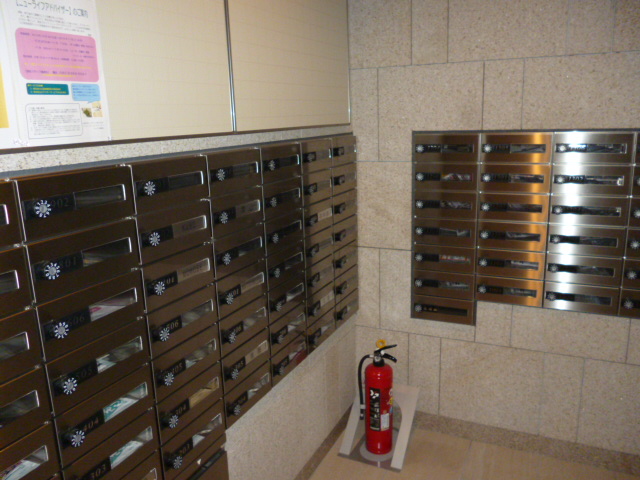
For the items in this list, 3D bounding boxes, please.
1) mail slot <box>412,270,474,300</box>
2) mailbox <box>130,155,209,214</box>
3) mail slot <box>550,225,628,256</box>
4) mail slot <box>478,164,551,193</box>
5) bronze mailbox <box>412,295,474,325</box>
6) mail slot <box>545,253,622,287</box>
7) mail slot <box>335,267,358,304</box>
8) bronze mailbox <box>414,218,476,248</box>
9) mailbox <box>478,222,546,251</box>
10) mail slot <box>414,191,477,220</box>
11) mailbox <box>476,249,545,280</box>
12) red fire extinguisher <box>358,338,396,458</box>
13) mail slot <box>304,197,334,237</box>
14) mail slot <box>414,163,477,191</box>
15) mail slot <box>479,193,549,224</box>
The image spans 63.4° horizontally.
[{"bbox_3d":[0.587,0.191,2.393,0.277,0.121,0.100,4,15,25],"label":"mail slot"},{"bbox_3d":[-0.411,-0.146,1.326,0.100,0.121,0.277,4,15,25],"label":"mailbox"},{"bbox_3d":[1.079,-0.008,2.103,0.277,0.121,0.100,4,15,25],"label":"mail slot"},{"bbox_3d":[0.802,-0.257,2.123,0.271,0.117,0.090,4,15,25],"label":"mail slot"},{"bbox_3d":[0.574,0.306,2.376,0.271,0.117,0.090,4,15,25],"label":"bronze mailbox"},{"bbox_3d":[1.083,0.102,2.135,0.269,0.118,0.160,4,15,25],"label":"mail slot"},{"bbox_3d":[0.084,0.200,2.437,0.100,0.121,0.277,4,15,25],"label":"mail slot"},{"bbox_3d":[0.562,-0.043,2.295,0.271,0.117,0.090,4,15,25],"label":"bronze mailbox"},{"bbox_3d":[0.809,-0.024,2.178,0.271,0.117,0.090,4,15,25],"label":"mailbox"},{"bbox_3d":[0.579,-0.170,2.313,0.269,0.118,0.160,4,15,25],"label":"mail slot"},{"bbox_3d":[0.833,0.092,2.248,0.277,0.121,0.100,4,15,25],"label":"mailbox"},{"bbox_3d":[0.263,0.712,2.359,0.178,0.540,0.140,1,14,14],"label":"red fire extinguisher"},{"bbox_3d":[-0.059,-0.093,2.101,0.120,0.118,0.269,4,15,25],"label":"mail slot"},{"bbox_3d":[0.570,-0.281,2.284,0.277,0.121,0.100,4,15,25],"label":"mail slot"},{"bbox_3d":[0.827,-0.151,2.197,0.269,0.118,0.160,4,15,25],"label":"mail slot"}]

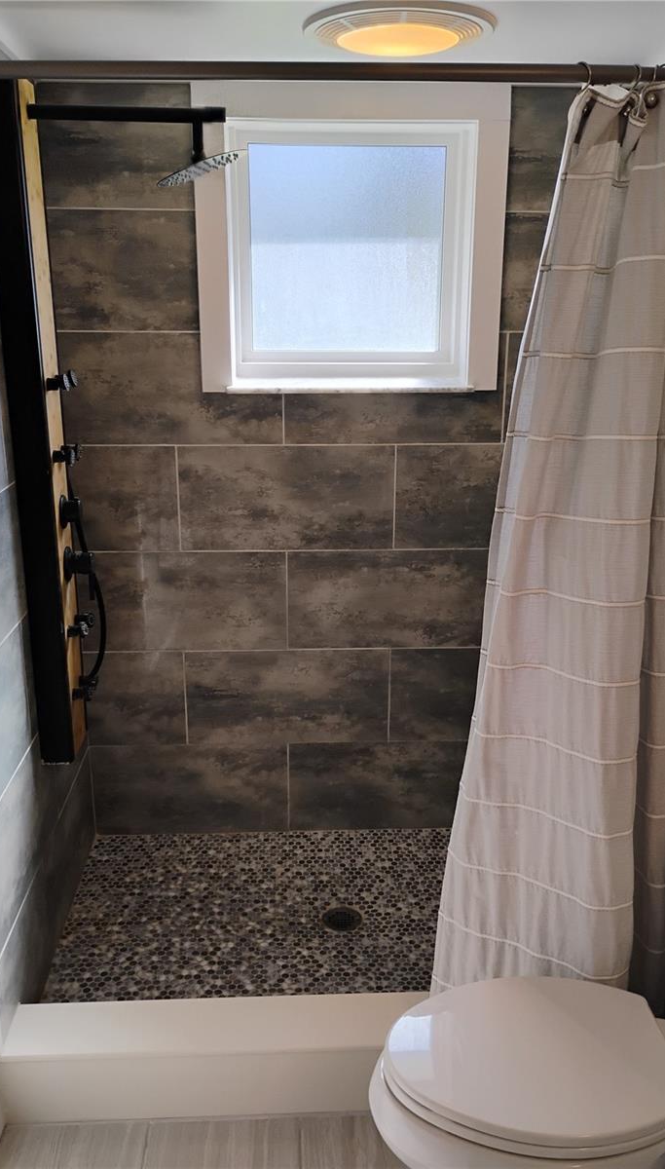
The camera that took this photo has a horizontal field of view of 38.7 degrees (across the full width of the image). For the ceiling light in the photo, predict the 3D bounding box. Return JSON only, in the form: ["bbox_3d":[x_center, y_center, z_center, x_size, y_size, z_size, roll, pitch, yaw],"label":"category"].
[{"bbox_3d":[0.138,-1.120,1.956,0.392,0.047,0.392,-1,17,-3],"label":"ceiling light"}]

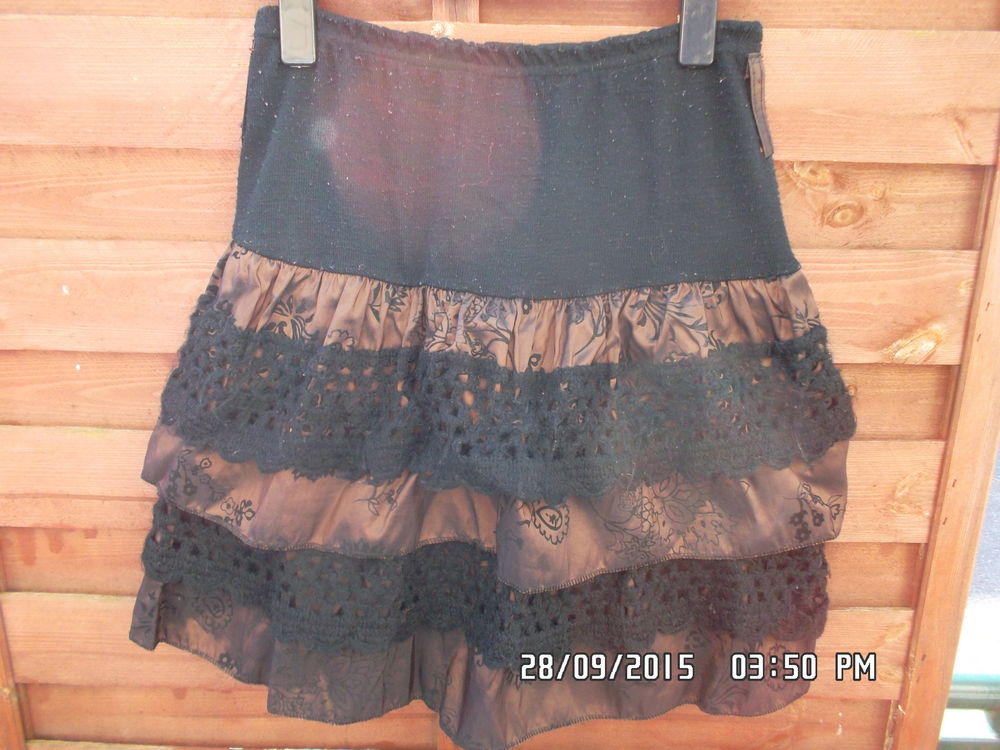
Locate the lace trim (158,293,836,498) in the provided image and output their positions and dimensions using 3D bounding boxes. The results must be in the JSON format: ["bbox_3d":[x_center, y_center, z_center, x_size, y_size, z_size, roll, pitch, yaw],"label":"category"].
[{"bbox_3d":[0.005,0.015,0.628,0.543,0.153,0.075,1,16,0],"label":"lace trim"}]

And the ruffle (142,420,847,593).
[{"bbox_3d":[-0.002,0.103,0.653,0.567,0.131,0.075,1,16,0],"label":"ruffle"}]

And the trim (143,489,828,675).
[{"bbox_3d":[-0.010,0.168,0.671,0.572,0.139,0.075,1,16,0],"label":"trim"}]

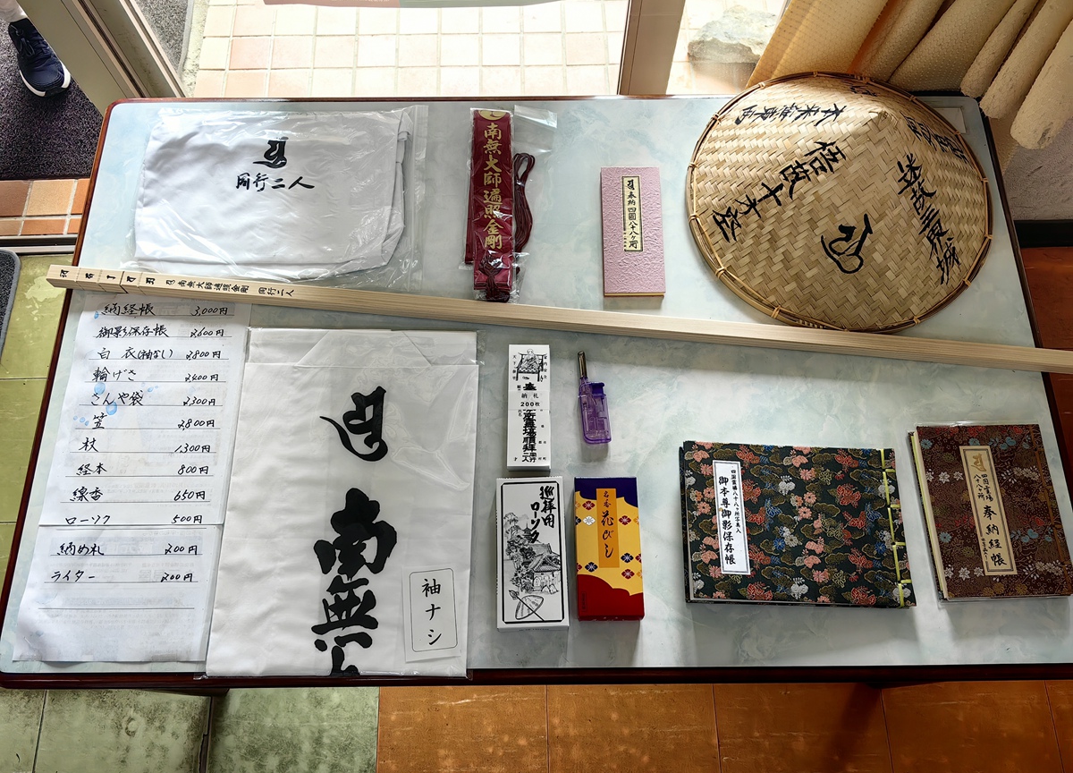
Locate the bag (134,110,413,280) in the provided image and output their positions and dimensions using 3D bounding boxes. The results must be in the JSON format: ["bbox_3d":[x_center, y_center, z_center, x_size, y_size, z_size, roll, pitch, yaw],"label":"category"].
[{"bbox_3d":[-0.339,-0.254,1.097,0.345,0.025,0.247,0,69,0],"label":"bag"}]

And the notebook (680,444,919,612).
[{"bbox_3d":[0.288,0.154,0.942,0.242,0.027,0.177,1,69,1],"label":"notebook"}]

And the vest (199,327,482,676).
[{"bbox_3d":[-0.212,0.121,0.962,0.277,0.015,0.396,0,69,0],"label":"vest"}]

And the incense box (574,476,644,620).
[{"bbox_3d":[0.079,0.179,0.926,0.068,0.040,0.150,-1,69,0],"label":"incense box"}]

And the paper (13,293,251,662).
[{"bbox_3d":[-0.463,0.088,0.981,0.210,0.003,0.444,-1,69,0],"label":"paper"}]

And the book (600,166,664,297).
[{"bbox_3d":[0.124,-0.202,1.085,0.076,0.011,0.186,0,69,0],"label":"book"}]

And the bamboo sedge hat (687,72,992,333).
[{"bbox_3d":[0.399,-0.280,1.035,0.398,0.158,0.398,-1,69,0],"label":"bamboo sedge hat"}]

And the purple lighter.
[{"bbox_3d":[0.068,0.012,1.002,0.031,0.015,0.117,-5,70,-2],"label":"purple lighter"}]

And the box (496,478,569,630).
[{"bbox_3d":[-0.005,0.185,0.922,0.075,0.045,0.160,-2,69,0],"label":"box"}]

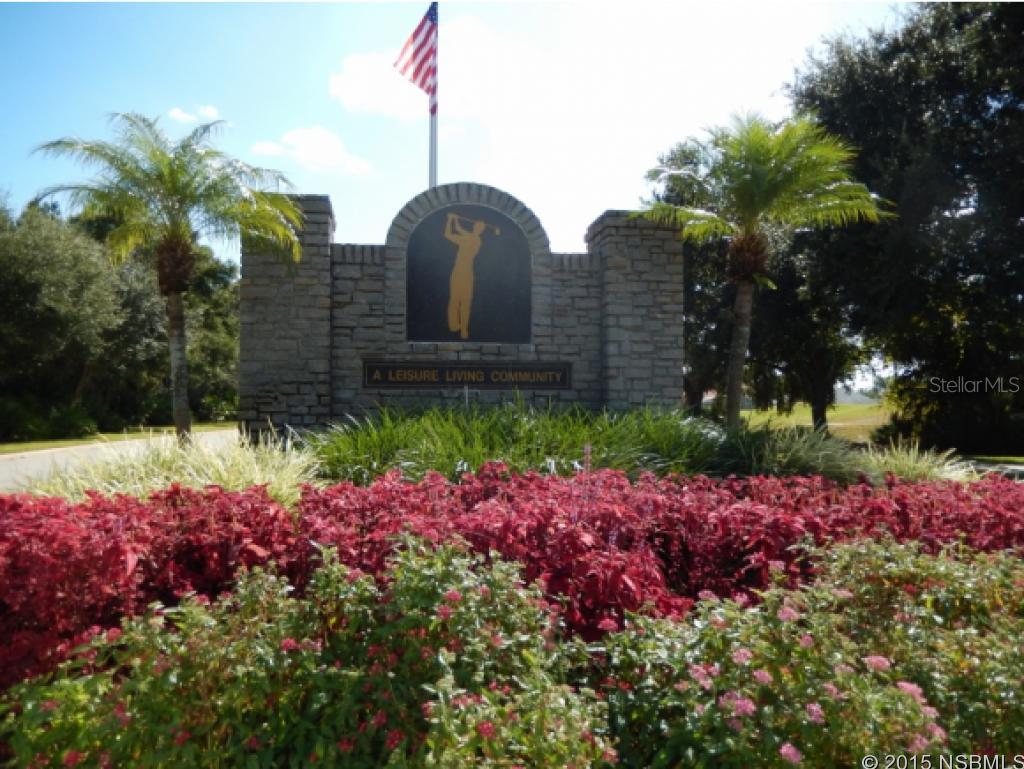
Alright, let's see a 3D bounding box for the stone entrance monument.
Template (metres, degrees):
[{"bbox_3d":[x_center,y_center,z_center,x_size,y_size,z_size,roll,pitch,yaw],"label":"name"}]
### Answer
[{"bbox_3d":[-0.530,-0.860,9.050,5.200,3.100,0.950,0,-1,-9],"label":"stone entrance monument"}]

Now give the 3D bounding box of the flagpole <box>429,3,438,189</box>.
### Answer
[{"bbox_3d":[-1.125,-2.430,10.600,0.100,6.900,0.100,0,-1,0],"label":"flagpole"}]

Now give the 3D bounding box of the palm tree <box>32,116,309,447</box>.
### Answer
[{"bbox_3d":[-3.600,-1.070,7.800,2.800,3.550,2.700,0,-1,0],"label":"palm tree"}]

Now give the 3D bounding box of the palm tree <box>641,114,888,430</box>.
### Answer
[{"bbox_3d":[2.870,-1.210,8.400,2.820,3.700,2.750,0,-1,0],"label":"palm tree"}]

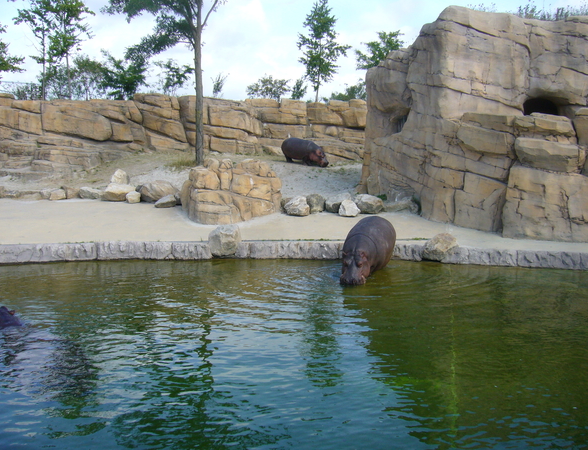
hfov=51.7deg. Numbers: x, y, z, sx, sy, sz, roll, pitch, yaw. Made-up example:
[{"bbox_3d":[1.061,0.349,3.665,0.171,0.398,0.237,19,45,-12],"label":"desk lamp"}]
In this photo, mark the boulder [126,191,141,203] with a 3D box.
[{"bbox_3d":[-6.556,-1.137,24.804,0.574,0.508,0.556,-2,9,-15],"label":"boulder"}]

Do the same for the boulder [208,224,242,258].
[{"bbox_3d":[-2.005,0.462,17.500,0.850,0.820,0.750,0,8,0],"label":"boulder"}]

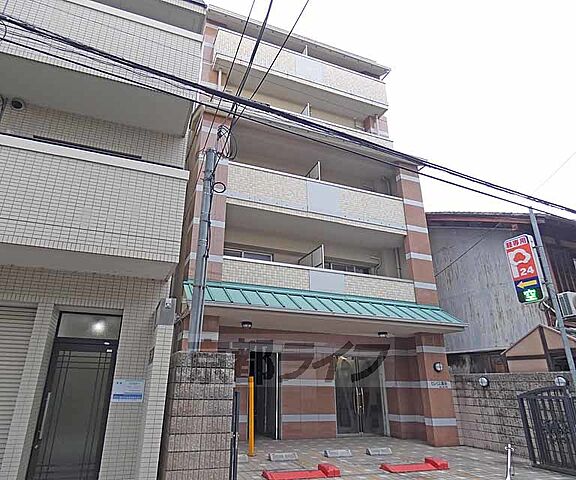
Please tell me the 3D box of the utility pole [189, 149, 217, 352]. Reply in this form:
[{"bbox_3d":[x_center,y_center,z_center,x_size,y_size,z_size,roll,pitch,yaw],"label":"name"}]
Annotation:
[{"bbox_3d":[-1.412,0.861,5.415,0.150,5.500,0.150,8,-24,-18],"label":"utility pole"}]

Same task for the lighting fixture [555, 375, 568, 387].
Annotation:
[{"bbox_3d":[5.810,3.008,7.401,0.130,0.250,0.250,8,-23,-19],"label":"lighting fixture"}]

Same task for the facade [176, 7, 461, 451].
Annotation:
[{"bbox_3d":[0.915,-1.248,11.796,7.900,14.400,3.000,8,-24,-18],"label":"facade"}]

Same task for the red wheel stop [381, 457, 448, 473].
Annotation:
[{"bbox_3d":[2.582,4.617,7.139,1.250,0.150,0.510,6,-22,-14],"label":"red wheel stop"}]

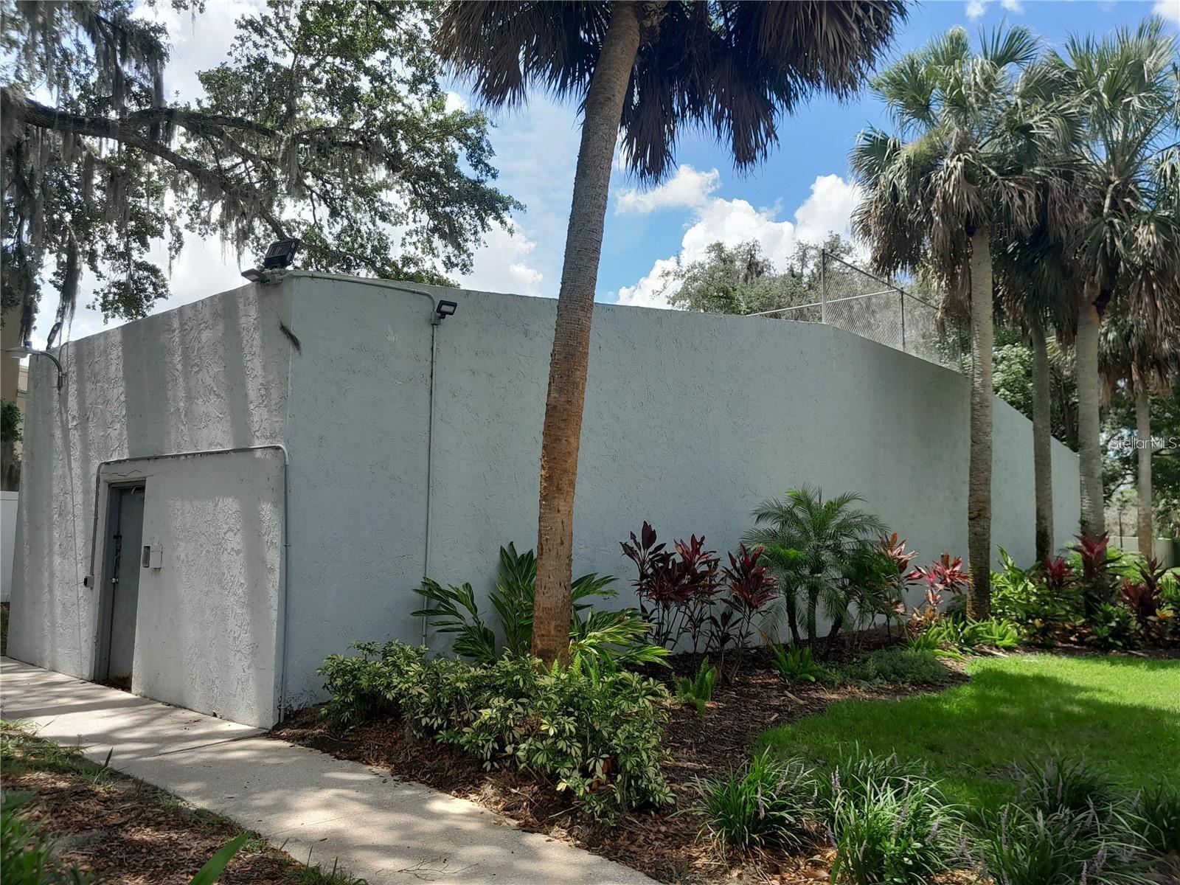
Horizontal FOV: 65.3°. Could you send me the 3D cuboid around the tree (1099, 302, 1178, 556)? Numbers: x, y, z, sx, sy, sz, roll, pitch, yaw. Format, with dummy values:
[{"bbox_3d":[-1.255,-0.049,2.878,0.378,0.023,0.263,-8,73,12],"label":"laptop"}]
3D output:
[{"bbox_3d":[16.735,-0.136,27.964,2.738,9.315,2.738,0,-6,0],"label":"tree"}]

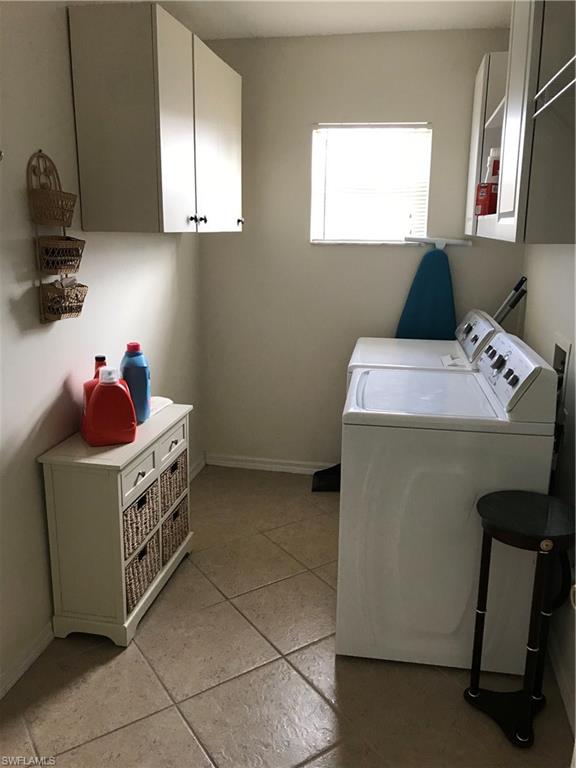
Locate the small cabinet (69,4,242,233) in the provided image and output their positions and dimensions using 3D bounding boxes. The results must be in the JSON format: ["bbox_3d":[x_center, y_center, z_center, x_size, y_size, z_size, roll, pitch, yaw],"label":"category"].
[{"bbox_3d":[-0.507,-1.059,2.741,0.332,0.756,1.101,3,14,10],"label":"small cabinet"}]

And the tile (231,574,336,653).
[{"bbox_3d":[0.044,0.904,2.496,0.421,0.010,0.421,-9,17,-33],"label":"tile"}]

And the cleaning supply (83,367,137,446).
[{"bbox_3d":[-0.661,0.074,2.310,0.195,0.285,0.110,-4,14,-17],"label":"cleaning supply"}]

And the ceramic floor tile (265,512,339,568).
[{"bbox_3d":[0.158,0.764,3.067,0.421,0.010,0.421,-9,17,-33],"label":"ceramic floor tile"}]

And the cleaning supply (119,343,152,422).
[{"bbox_3d":[-0.620,-0.005,2.534,0.115,0.331,0.085,-3,14,-14],"label":"cleaning supply"}]

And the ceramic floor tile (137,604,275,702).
[{"bbox_3d":[-0.297,0.957,2.266,0.421,0.010,0.421,-9,17,-33],"label":"ceramic floor tile"}]

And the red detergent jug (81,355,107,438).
[{"bbox_3d":[-0.713,0.035,2.413,0.155,0.310,0.100,-4,14,-17],"label":"red detergent jug"}]

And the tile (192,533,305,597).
[{"bbox_3d":[-0.189,0.817,2.836,0.421,0.010,0.421,-9,17,-33],"label":"tile"}]

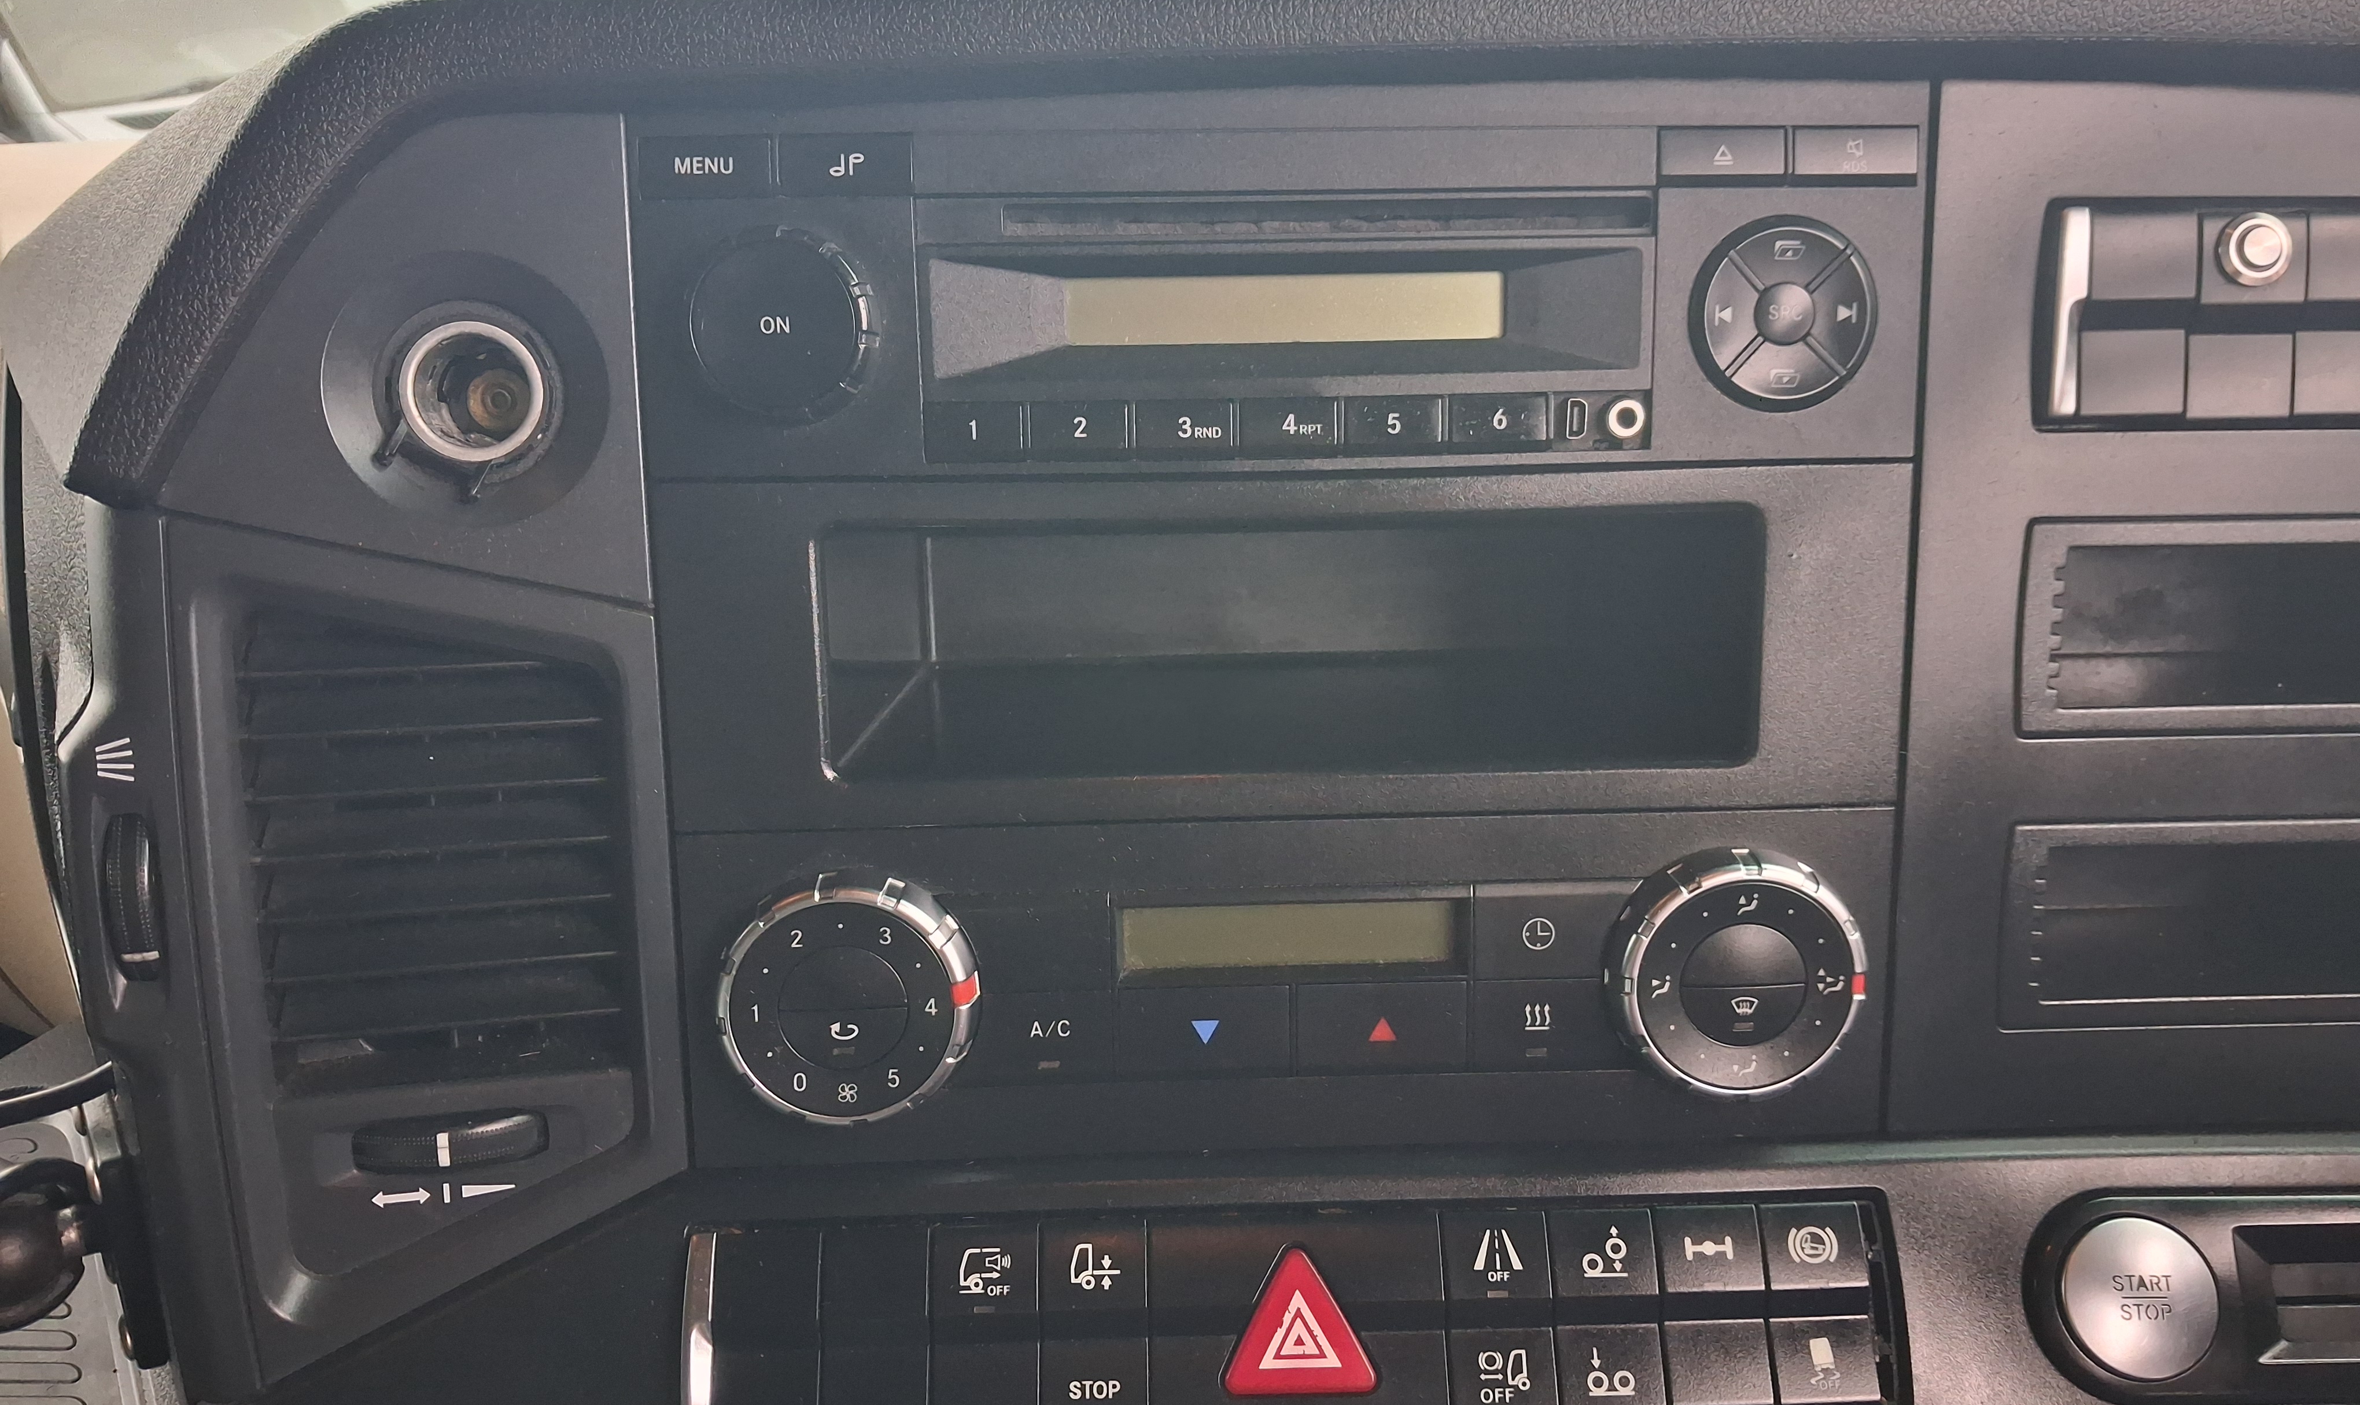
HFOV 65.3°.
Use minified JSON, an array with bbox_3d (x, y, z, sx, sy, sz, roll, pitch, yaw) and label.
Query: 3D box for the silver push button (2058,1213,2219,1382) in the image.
[{"bbox_3d":[0.194,0.122,0.378,0.033,0.033,0.010,-1,-16,-2],"label":"silver push button"}]

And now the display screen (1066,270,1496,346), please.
[{"bbox_3d":[0.020,-0.076,0.356,0.085,0.013,0.005,-1,8,-2],"label":"display screen"}]

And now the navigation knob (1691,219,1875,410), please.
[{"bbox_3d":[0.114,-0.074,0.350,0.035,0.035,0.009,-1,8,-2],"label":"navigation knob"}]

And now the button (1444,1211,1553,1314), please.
[{"bbox_3d":[0.064,0.114,0.377,0.021,0.019,0.011,-1,-15,-3],"label":"button"}]

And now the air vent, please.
[{"bbox_3d":[-0.148,0.027,0.372,0.070,0.091,0.025,-3,9,-12],"label":"air vent"}]

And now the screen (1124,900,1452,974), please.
[{"bbox_3d":[0.022,0.046,0.371,0.068,0.014,0.005,-1,8,-2],"label":"screen"}]

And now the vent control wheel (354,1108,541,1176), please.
[{"bbox_3d":[-0.146,0.088,0.371,0.037,0.009,0.014,0,8,-9],"label":"vent control wheel"}]

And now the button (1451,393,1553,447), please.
[{"bbox_3d":[0.061,-0.054,0.354,0.019,0.010,0.007,-1,9,-2],"label":"button"}]

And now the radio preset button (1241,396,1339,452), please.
[{"bbox_3d":[0.021,-0.053,0.353,0.019,0.010,0.007,-1,9,-2],"label":"radio preset button"}]

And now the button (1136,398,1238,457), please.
[{"bbox_3d":[0.001,-0.053,0.352,0.019,0.010,0.007,-1,9,-2],"label":"button"}]

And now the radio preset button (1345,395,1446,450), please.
[{"bbox_3d":[0.041,-0.054,0.356,0.019,0.009,0.008,-1,8,-2],"label":"radio preset button"}]

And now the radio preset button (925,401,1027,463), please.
[{"bbox_3d":[-0.039,-0.052,0.351,0.019,0.011,0.007,-1,9,-2],"label":"radio preset button"}]

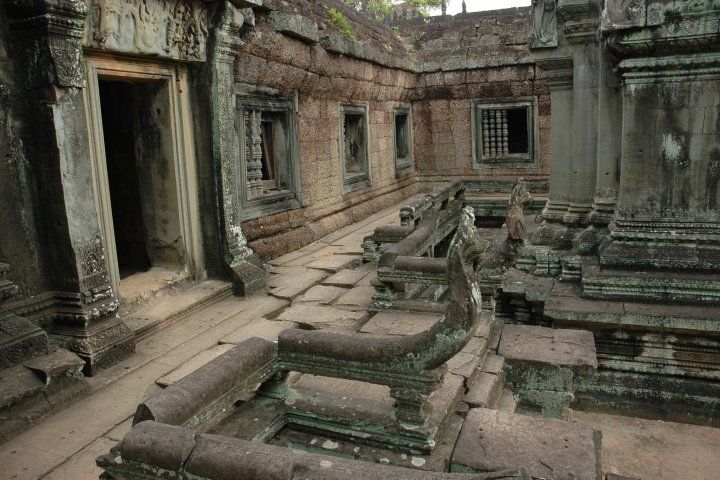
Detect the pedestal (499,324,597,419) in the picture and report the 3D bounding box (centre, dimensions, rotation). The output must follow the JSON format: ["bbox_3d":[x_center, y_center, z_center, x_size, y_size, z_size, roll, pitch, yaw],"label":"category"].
[{"bbox_3d":[1.454,1.014,4.230,0.676,0.437,0.685,2,12,21],"label":"pedestal"}]

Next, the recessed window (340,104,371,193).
[{"bbox_3d":[-0.164,-1.808,10.569,0.300,1.636,1.545,2,12,21],"label":"recessed window"}]

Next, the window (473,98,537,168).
[{"bbox_3d":[3.679,-2.695,13.645,1.628,1.678,0.300,2,12,21],"label":"window"}]

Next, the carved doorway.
[{"bbox_3d":[-2.091,-0.569,5.136,0.390,2.153,1.303,2,12,21],"label":"carved doorway"}]

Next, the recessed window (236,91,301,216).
[{"bbox_3d":[-1.326,-1.204,7.569,0.300,1.636,1.645,2,12,21],"label":"recessed window"}]

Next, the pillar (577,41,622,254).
[{"bbox_3d":[2.380,-0.907,5.425,0.421,2.071,0.412,2,12,21],"label":"pillar"}]

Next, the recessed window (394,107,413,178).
[{"bbox_3d":[0.992,-2.463,13.551,0.300,1.711,1.562,2,12,21],"label":"recessed window"}]

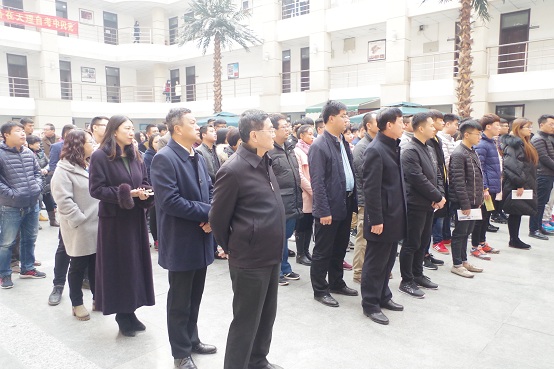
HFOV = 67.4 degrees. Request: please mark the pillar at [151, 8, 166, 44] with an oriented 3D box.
[{"bbox_3d":[-8.167,-10.919,28.541,0.850,2.500,0.850,-3,7,-20],"label":"pillar"}]

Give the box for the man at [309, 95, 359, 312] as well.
[{"bbox_3d":[0.512,0.167,3.717,0.360,1.800,0.530,3,8,32],"label":"man"}]

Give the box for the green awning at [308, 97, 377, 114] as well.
[{"bbox_3d":[2.780,-3.301,17.444,2.468,0.651,1.908,4,8,38],"label":"green awning"}]

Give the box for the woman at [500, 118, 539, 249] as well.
[{"bbox_3d":[3.216,-0.010,5.468,0.360,1.690,0.460,3,8,33],"label":"woman"}]

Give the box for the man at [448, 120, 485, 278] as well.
[{"bbox_3d":[2.086,0.145,4.529,0.500,1.660,0.360,-5,8,-36],"label":"man"}]

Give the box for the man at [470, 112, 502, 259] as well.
[{"bbox_3d":[2.646,0.016,5.237,0.500,1.740,0.360,-4,8,-30],"label":"man"}]

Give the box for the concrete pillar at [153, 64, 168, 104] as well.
[{"bbox_3d":[-8.133,-7.016,29.000,0.850,2.600,0.850,-3,7,-20],"label":"concrete pillar"}]

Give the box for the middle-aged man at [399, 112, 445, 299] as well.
[{"bbox_3d":[1.362,0.197,3.963,0.400,1.700,0.520,5,9,40],"label":"middle-aged man"}]

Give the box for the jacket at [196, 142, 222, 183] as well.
[{"bbox_3d":[-0.973,-0.210,5.792,0.320,0.740,0.520,4,8,32],"label":"jacket"}]

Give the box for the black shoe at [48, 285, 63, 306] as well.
[{"bbox_3d":[-2.060,1.027,3.888,0.110,0.120,0.280,-3,7,-20],"label":"black shoe"}]

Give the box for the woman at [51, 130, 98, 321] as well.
[{"bbox_3d":[-1.706,0.337,3.516,0.380,1.566,0.480,1,7,12],"label":"woman"}]

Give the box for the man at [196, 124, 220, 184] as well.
[{"bbox_3d":[-0.843,0.093,5.188,0.330,1.655,0.480,3,8,32],"label":"man"}]

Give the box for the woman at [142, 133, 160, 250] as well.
[{"bbox_3d":[-1.623,0.097,5.613,0.320,1.573,0.450,3,7,28],"label":"woman"}]

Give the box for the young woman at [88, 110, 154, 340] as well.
[{"bbox_3d":[-1.180,0.324,3.205,0.440,1.670,0.520,3,7,25],"label":"young woman"}]

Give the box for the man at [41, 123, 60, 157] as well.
[{"bbox_3d":[-3.607,-0.110,6.701,0.520,1.730,0.350,-1,7,0],"label":"man"}]

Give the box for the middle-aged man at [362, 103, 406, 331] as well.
[{"bbox_3d":[0.876,0.238,3.397,0.360,1.720,0.500,3,8,32],"label":"middle-aged man"}]

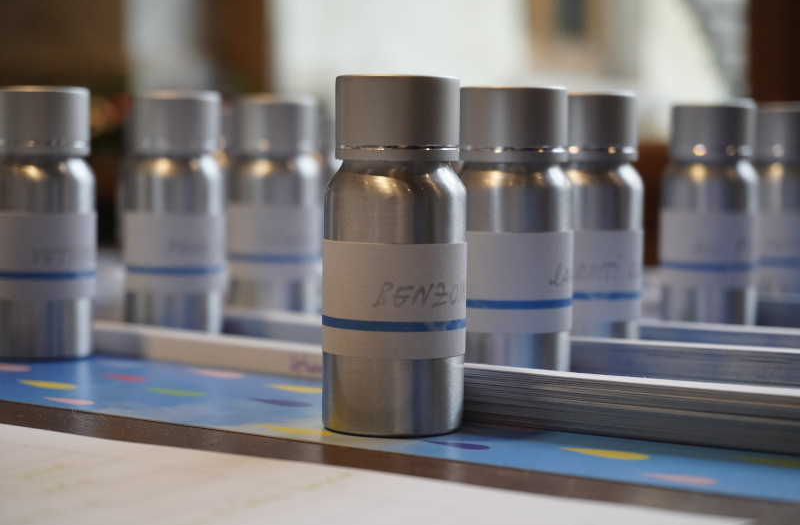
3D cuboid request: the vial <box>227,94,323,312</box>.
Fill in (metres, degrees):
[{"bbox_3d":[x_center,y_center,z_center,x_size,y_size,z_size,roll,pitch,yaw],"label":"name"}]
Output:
[{"bbox_3d":[-0.048,-0.017,0.630,0.036,0.089,0.036,1,4,0],"label":"vial"}]

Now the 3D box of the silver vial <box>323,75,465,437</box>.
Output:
[{"bbox_3d":[-0.001,-0.003,0.424,0.036,0.089,0.036,1,4,0],"label":"silver vial"}]

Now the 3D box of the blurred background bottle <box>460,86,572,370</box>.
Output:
[{"bbox_3d":[0.033,-0.007,0.497,0.036,0.089,0.036,1,4,0],"label":"blurred background bottle"}]

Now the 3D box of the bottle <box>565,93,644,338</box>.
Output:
[{"bbox_3d":[0.060,-0.009,0.535,0.036,0.089,0.036,1,4,0],"label":"bottle"}]

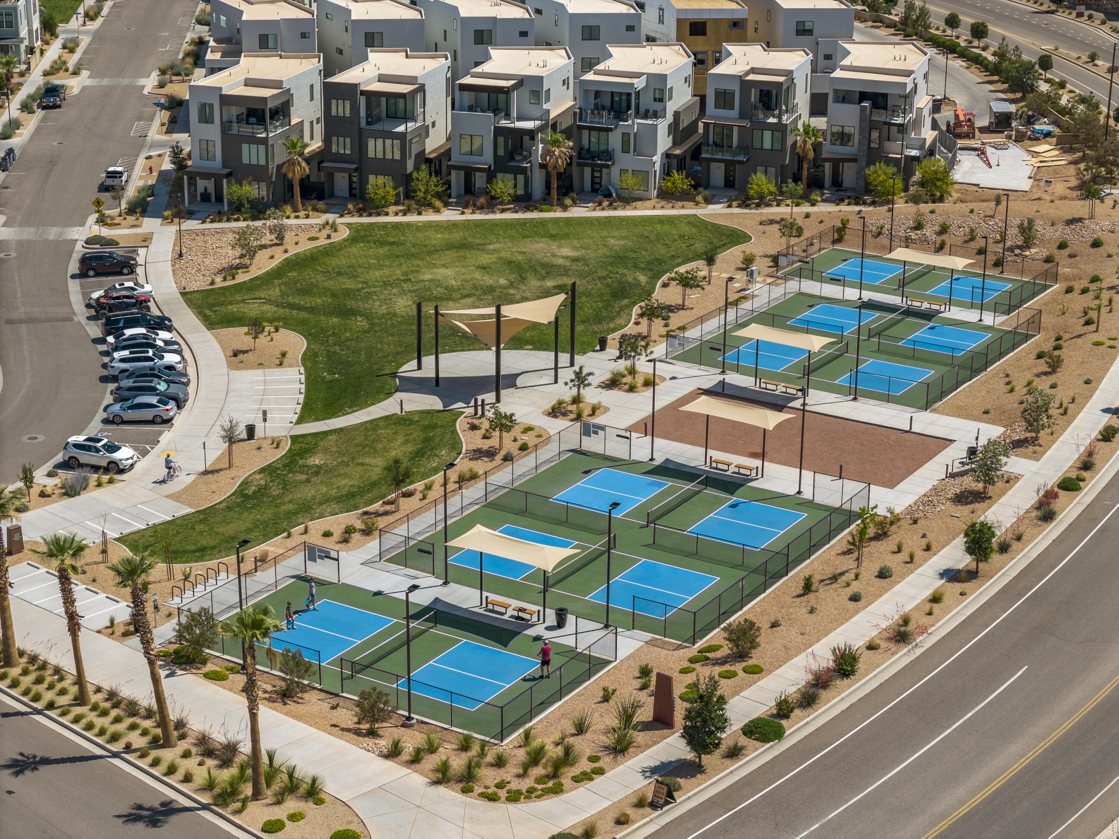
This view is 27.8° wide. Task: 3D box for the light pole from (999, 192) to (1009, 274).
[{"bbox_3d":[35.509,-14.754,180.365,0.540,6.500,0.970,12,23,29],"label":"light pole"}]

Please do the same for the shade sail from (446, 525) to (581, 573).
[{"bbox_3d":[-2.349,6.337,115.404,6.323,0.552,3.121,12,23,29],"label":"shade sail"}]

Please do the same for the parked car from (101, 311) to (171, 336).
[{"bbox_3d":[-30.550,-6.660,164.100,5.050,1.780,1.980,-4,20,-13],"label":"parked car"}]

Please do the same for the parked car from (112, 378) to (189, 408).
[{"bbox_3d":[-27.158,-1.774,150.547,4.930,1.730,1.930,-1,20,-5],"label":"parked car"}]

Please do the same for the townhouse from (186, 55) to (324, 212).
[{"bbox_3d":[-26.810,-26.350,205.504,9.070,10.800,17.600,5,20,13],"label":"townhouse"}]

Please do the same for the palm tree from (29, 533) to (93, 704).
[{"bbox_3d":[-23.311,9.503,106.525,2.750,8.550,2.750,-4,20,-12],"label":"palm tree"}]

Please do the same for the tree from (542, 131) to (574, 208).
[{"bbox_3d":[-0.165,-21.276,192.825,2.850,6.450,2.850,1,20,0],"label":"tree"}]

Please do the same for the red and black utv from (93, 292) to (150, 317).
[{"bbox_3d":[-32.833,-8.845,169.968,4.000,1.750,1.800,-10,22,-26],"label":"red and black utv"}]

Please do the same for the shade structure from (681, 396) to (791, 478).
[{"bbox_3d":[10.445,1.102,134.402,6.300,4.240,3.150,12,23,29],"label":"shade structure"}]

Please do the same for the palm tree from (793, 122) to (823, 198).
[{"bbox_3d":[21.818,-22.747,199.058,2.450,6.650,2.400,1,20,0],"label":"palm tree"}]

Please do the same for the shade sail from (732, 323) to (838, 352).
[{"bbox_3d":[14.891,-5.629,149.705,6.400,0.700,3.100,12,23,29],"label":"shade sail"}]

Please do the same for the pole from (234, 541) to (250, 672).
[{"bbox_3d":[-15.456,9.093,110.578,0.540,6.550,1.070,12,23,29],"label":"pole"}]

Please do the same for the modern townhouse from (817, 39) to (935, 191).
[{"bbox_3d":[29.993,-28.344,210.948,9.990,10.800,17.600,5,20,13],"label":"modern townhouse"}]

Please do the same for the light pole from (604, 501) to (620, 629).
[{"bbox_3d":[2.636,7.375,114.079,0.460,6.560,1.100,12,23,29],"label":"light pole"}]

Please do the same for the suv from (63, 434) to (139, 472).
[{"bbox_3d":[-28.705,2.045,141.525,4.660,1.730,1.840,7,21,16],"label":"suv"}]

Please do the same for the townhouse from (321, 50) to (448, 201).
[{"bbox_3d":[-15.464,-26.880,206.372,7.800,10.600,16.600,5,20,13],"label":"townhouse"}]

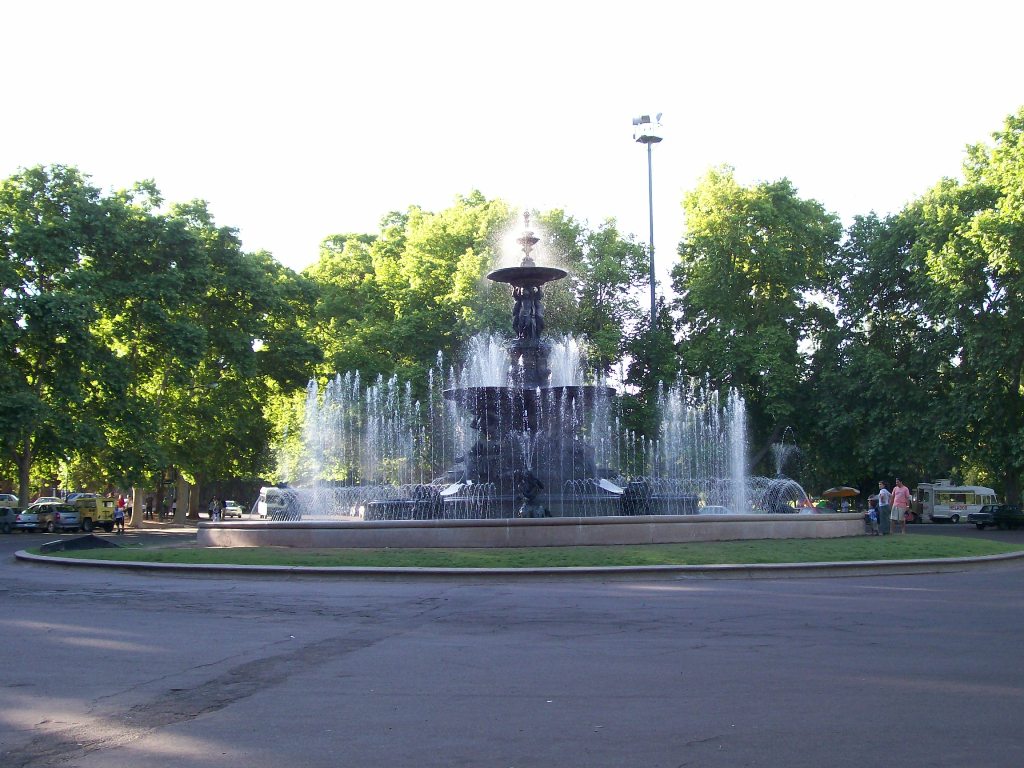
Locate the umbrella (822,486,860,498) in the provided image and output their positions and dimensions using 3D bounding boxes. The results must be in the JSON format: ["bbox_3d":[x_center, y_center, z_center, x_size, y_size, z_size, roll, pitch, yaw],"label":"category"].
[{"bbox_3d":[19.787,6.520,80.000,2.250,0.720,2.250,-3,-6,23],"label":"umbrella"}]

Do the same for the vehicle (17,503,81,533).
[{"bbox_3d":[-24.115,6.919,69.000,4.200,1.550,1.720,-5,-7,34],"label":"vehicle"}]

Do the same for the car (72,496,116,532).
[{"bbox_3d":[-22.361,6.999,71.000,4.100,1.830,1.750,-5,-7,34],"label":"car"}]

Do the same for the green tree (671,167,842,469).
[{"bbox_3d":[16.098,-3.022,88.000,11.300,23.190,11.000,-1,-6,0],"label":"green tree"}]

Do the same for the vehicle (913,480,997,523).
[{"bbox_3d":[30.214,8.074,91.000,5.600,2.880,2.150,0,-6,-12],"label":"vehicle"}]

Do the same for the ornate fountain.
[{"bbox_3d":[0.516,-0.515,42.200,5.700,9.890,5.700,-1,-6,0],"label":"ornate fountain"}]

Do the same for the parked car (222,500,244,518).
[{"bbox_3d":[-23.051,10.382,110.000,1.680,1.420,4.000,1,-6,-20],"label":"parked car"}]

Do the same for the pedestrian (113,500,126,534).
[{"bbox_3d":[-19.734,6.713,67.000,0.520,1.640,0.360,1,-6,-18],"label":"pedestrian"}]

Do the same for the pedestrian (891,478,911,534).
[{"bbox_3d":[12.016,3.794,41.200,0.560,1.740,0.380,-4,-6,25],"label":"pedestrian"}]

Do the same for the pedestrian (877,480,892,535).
[{"bbox_3d":[11.468,3.821,41.000,0.440,1.660,0.470,-1,-6,1],"label":"pedestrian"}]

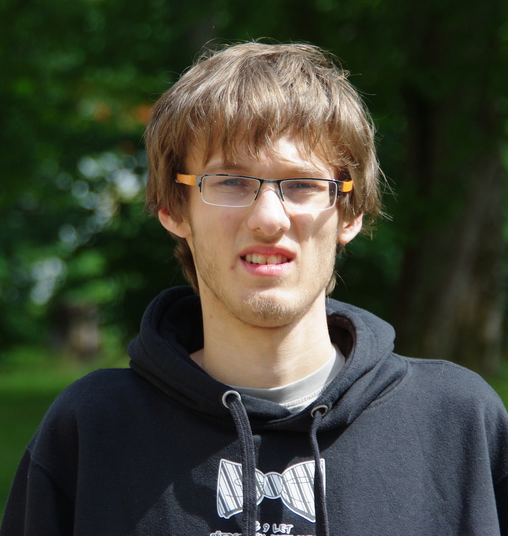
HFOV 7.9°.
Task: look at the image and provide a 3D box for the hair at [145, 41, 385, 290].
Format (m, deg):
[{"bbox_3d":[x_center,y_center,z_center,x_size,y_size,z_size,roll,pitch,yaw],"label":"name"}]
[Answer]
[{"bbox_3d":[0.009,-0.092,3.320,0.212,0.224,0.225,1,1,-5],"label":"hair"}]

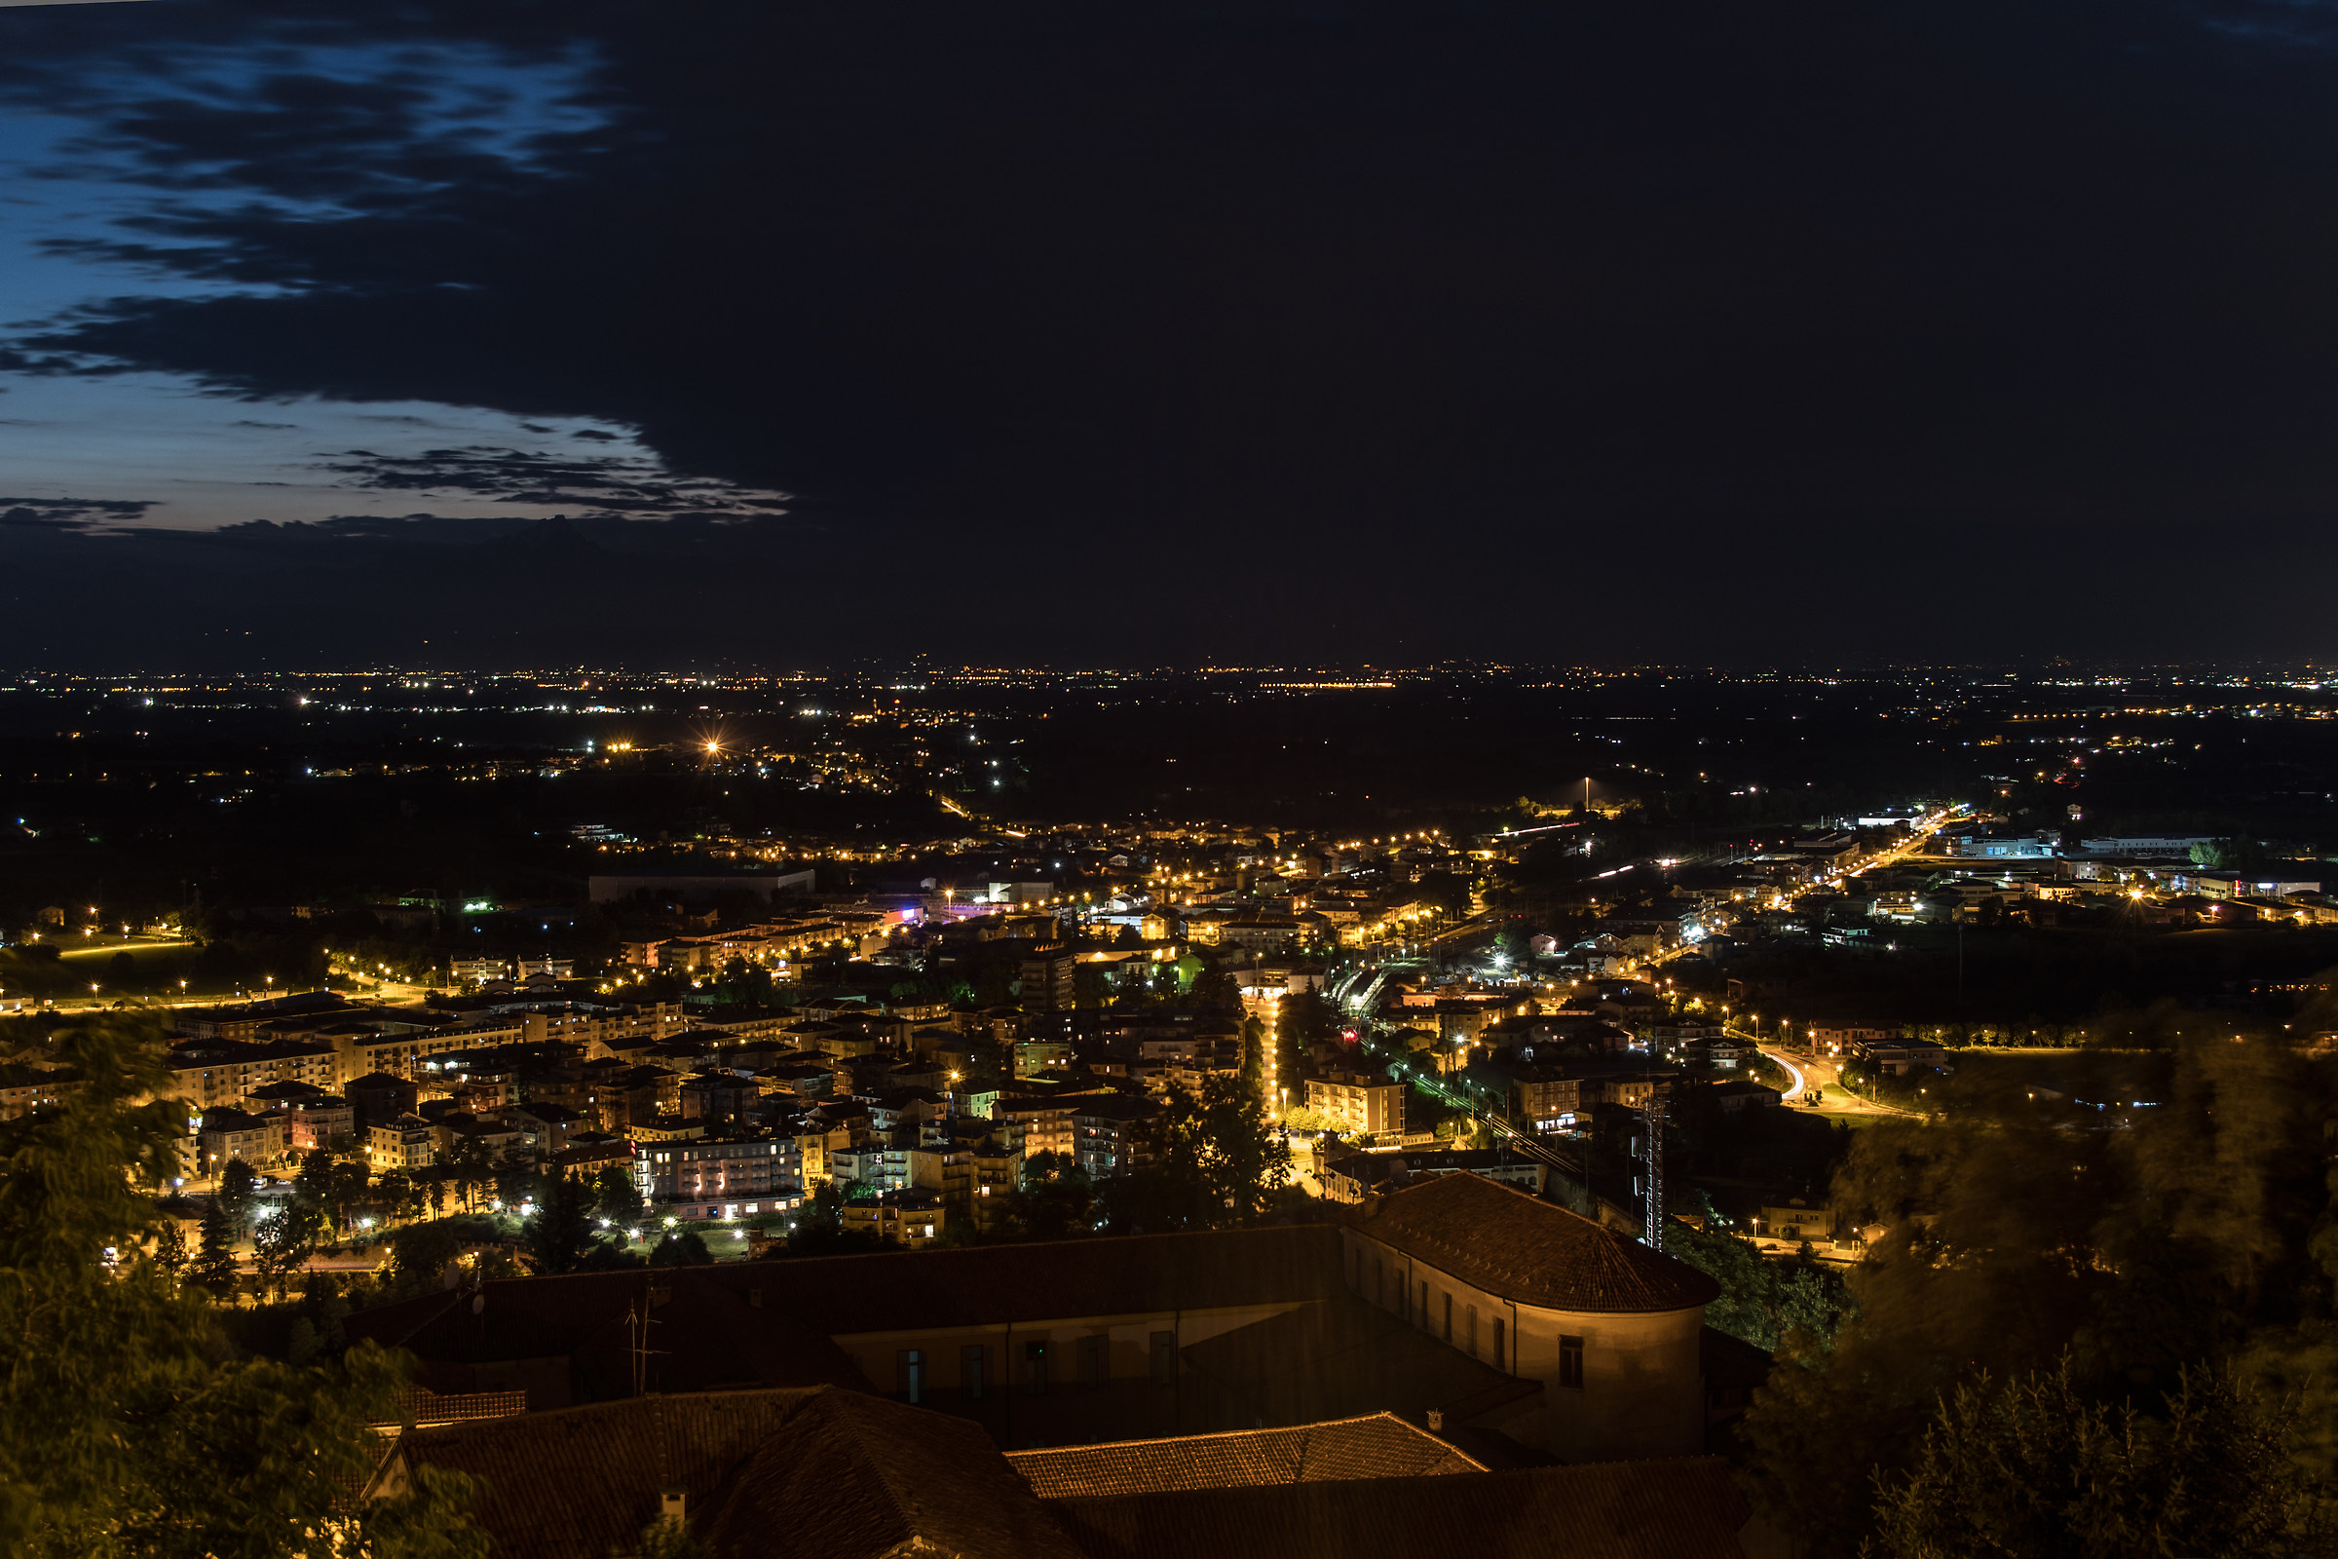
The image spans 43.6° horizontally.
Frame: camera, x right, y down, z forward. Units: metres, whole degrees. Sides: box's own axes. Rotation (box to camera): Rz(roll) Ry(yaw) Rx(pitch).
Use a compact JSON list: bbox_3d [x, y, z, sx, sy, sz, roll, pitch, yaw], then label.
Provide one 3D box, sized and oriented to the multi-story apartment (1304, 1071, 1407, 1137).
[{"bbox_3d":[56.630,100.290,893.700,25.800,17.000,15.200,2,4,44],"label":"multi-story apartment"}]

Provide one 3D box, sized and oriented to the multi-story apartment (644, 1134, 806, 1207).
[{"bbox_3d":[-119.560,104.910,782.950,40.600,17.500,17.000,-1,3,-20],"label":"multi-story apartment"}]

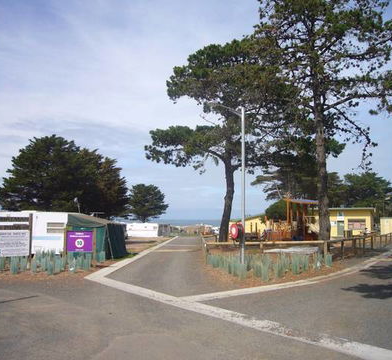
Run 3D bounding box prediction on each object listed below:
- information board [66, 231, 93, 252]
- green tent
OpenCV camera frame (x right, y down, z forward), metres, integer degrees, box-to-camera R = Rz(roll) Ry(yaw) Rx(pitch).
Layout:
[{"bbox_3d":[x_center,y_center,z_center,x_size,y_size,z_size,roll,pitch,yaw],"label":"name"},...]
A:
[{"bbox_3d":[-4.310,2.280,14.400,0.970,0.790,0.050,0,-6,-3],"label":"information board"},{"bbox_3d":[-5.200,2.980,20.600,2.100,2.250,3.500,0,-6,0],"label":"green tent"}]

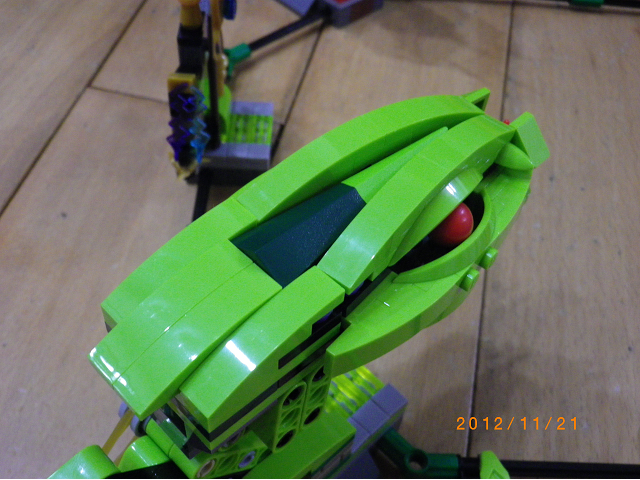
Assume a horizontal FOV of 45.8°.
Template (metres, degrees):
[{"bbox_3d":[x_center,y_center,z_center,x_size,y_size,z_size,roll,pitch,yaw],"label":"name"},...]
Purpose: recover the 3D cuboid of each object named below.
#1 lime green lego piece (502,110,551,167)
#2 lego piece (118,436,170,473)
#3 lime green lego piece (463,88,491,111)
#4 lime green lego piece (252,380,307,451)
[{"bbox_3d":[0.049,-0.023,0.180,0.008,0.008,0.009,-34,58,-30],"label":"lime green lego piece"},{"bbox_3d":[-0.036,0.049,0.159,0.011,0.010,0.010,-34,60,-29],"label":"lego piece"},{"bbox_3d":[0.036,-0.034,0.189,0.008,0.008,0.009,-34,58,-30],"label":"lime green lego piece"},{"bbox_3d":[-0.009,0.036,0.167,0.008,0.024,0.008,-30,56,-35],"label":"lime green lego piece"}]

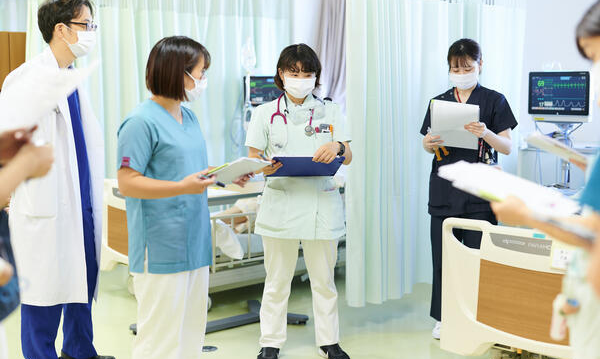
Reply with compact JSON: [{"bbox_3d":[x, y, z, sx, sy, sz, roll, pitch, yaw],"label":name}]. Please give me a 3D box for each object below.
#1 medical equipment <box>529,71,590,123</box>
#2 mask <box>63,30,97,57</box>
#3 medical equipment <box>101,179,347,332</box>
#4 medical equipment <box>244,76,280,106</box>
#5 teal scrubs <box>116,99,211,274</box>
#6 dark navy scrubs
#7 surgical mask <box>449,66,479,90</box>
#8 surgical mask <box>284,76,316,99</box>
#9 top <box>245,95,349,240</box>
[{"bbox_3d":[1.668,-0.528,5.325,0.385,0.320,0.170,2,6,24],"label":"medical equipment"},{"bbox_3d":[-1.008,-0.621,3.816,0.110,0.120,0.140,11,9,21],"label":"mask"},{"bbox_3d":[-0.255,0.317,5.745,2.120,0.830,0.970,-6,8,-44],"label":"medical equipment"},{"bbox_3d":[-0.282,-0.714,7.074,0.385,0.320,0.170,1,6,12],"label":"medical equipment"},{"bbox_3d":[-0.556,0.021,3.440,0.290,0.699,0.440,3,7,32],"label":"teal scrubs"},{"bbox_3d":[0.908,0.143,4.448,0.510,1.284,0.320,2,6,20],"label":"dark navy scrubs"},{"bbox_3d":[0.842,-0.520,4.289,0.150,0.120,0.095,2,16,22],"label":"surgical mask"},{"bbox_3d":[0.002,-0.427,3.890,0.150,0.105,0.090,0,14,-2],"label":"surgical mask"},{"bbox_3d":[-0.017,-0.063,4.018,0.490,0.681,0.290,-1,6,-3],"label":"top"}]

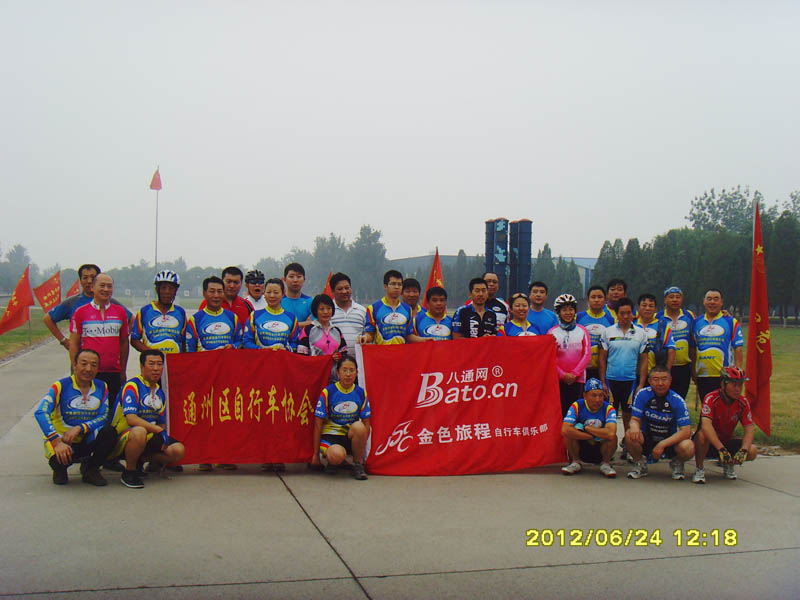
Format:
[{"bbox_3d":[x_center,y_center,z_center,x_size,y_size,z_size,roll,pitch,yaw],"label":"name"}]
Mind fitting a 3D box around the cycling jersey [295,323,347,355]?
[{"bbox_3d":[-0.692,0.454,7.950,0.440,0.570,0.270,1,0,-11],"label":"cycling jersey"}]

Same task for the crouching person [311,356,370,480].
[{"bbox_3d":[-0.538,1.043,8.150,0.550,1.070,0.720,1,0,-7],"label":"crouching person"}]

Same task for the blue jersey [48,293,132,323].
[{"bbox_3d":[-2.781,0.238,8.100,0.740,0.620,0.300,1,0,-14],"label":"blue jersey"}]

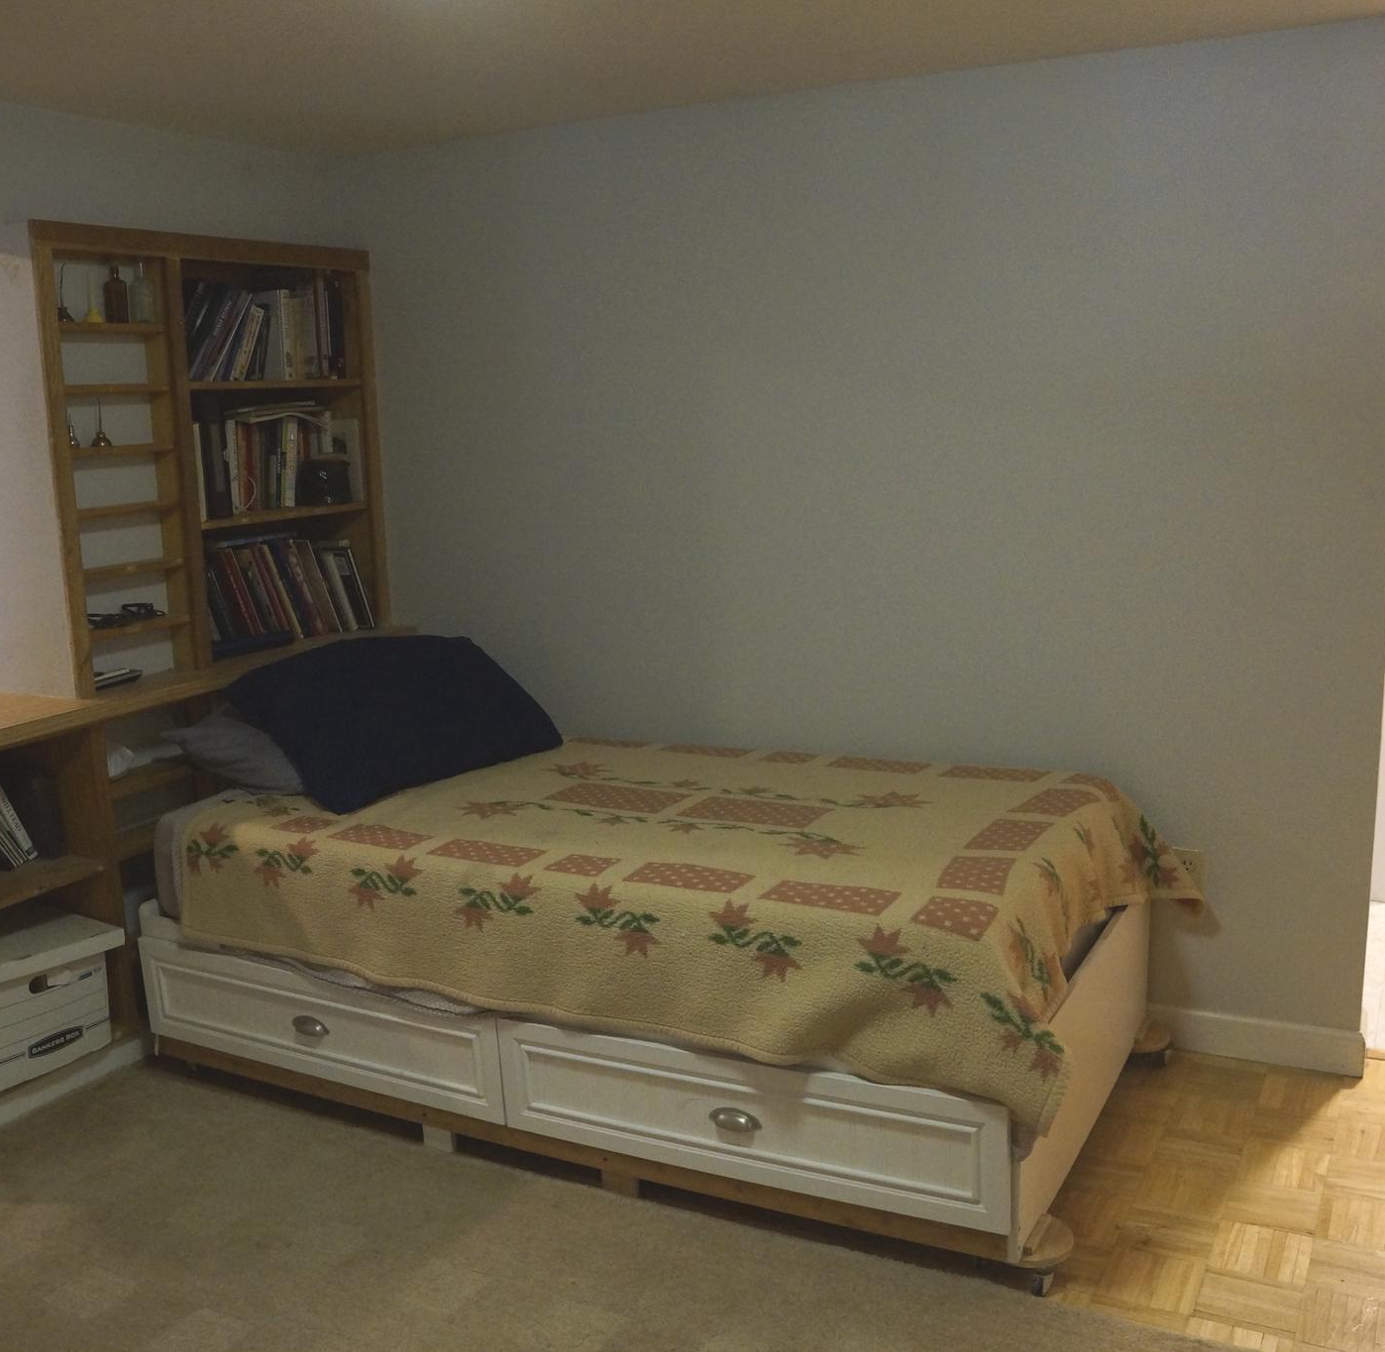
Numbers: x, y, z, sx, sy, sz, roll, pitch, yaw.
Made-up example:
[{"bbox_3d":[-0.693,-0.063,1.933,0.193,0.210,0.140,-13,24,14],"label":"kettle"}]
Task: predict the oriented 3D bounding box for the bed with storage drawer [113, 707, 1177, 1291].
[{"bbox_3d":[-0.105,0.571,3.005,2.050,0.645,1.000,3,12,26],"label":"bed with storage drawer"}]

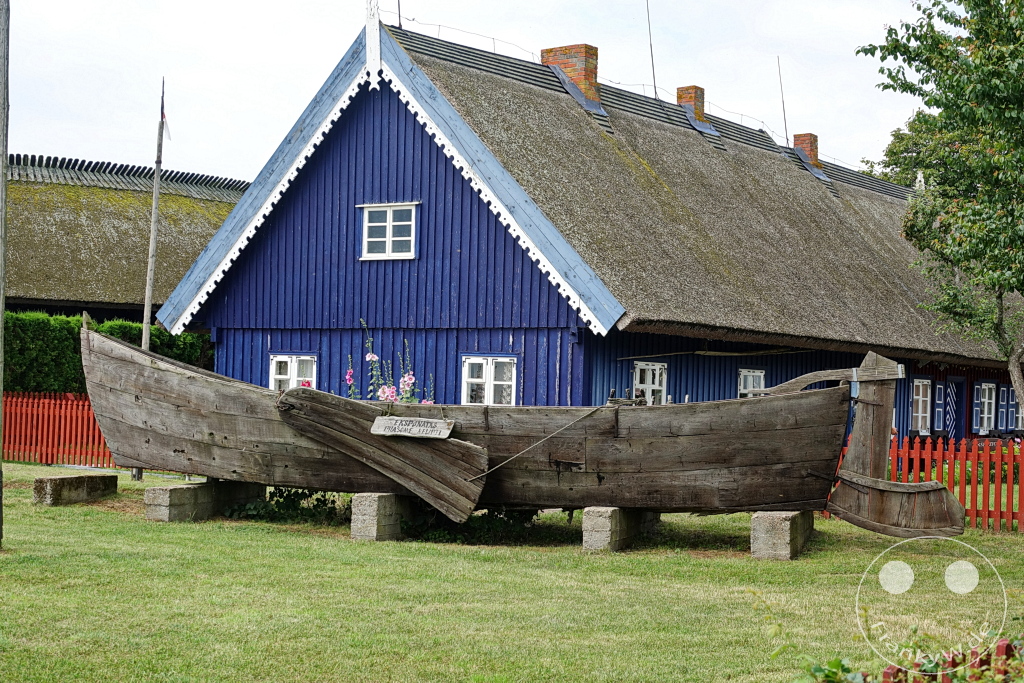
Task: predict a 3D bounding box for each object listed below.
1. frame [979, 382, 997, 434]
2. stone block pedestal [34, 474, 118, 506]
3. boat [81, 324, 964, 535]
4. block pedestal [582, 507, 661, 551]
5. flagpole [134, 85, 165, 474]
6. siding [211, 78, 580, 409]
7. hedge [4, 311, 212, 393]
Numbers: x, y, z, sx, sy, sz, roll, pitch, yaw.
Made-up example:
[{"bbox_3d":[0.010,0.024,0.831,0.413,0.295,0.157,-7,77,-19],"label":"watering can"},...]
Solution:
[{"bbox_3d":[9.569,1.351,33.160,0.120,0.995,0.753,0,-2,38],"label":"frame"},{"bbox_3d":[-5.465,1.854,20.724,0.280,0.340,1.380,1,-2,22],"label":"stone block pedestal"},{"bbox_3d":[-0.387,0.864,18.046,10.400,1.950,2.400,1,-2,21],"label":"boat"},{"bbox_3d":[1.184,1.896,17.376,0.290,0.440,2.050,1,-2,19],"label":"block pedestal"},{"bbox_3d":[-5.648,-0.984,25.781,0.170,6.337,0.160,4,-2,-13],"label":"flagpole"},{"bbox_3d":[-1.863,-0.926,24.268,7.400,5.950,0.200,0,-2,38],"label":"siding"},{"bbox_3d":[-9.085,0.996,36.774,1.200,2.900,6.200,0,-3,41],"label":"hedge"}]

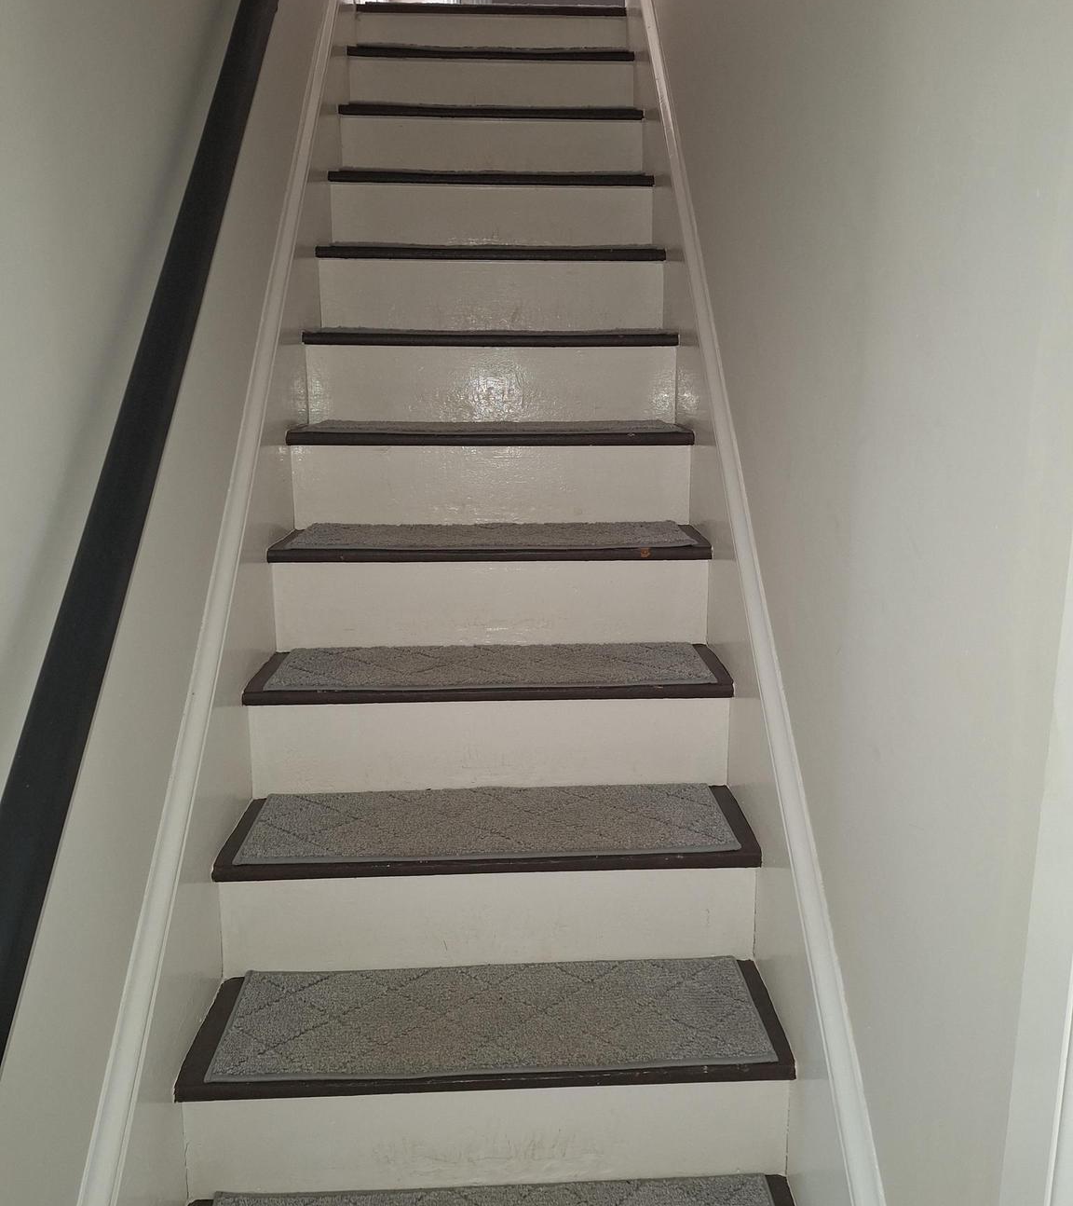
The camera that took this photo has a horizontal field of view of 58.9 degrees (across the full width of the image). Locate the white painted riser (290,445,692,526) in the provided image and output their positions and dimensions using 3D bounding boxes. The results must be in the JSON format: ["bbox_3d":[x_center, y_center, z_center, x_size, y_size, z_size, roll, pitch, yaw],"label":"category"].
[{"bbox_3d":[-0.089,-0.239,1.946,0.811,0.172,0.020,-1,13,-3],"label":"white painted riser"}]

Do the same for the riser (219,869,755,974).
[{"bbox_3d":[-0.070,0.488,1.483,0.825,0.174,0.020,-1,13,-2],"label":"riser"}]

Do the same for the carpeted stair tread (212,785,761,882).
[{"bbox_3d":[-0.072,0.359,1.514,0.811,0.037,0.231,-1,13,-3],"label":"carpeted stair tread"}]

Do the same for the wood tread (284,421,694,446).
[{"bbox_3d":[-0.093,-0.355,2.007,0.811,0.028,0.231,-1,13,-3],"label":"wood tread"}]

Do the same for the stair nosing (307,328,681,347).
[{"bbox_3d":[-0.096,-0.577,2.075,0.811,0.030,0.048,-1,13,-3],"label":"stair nosing"}]

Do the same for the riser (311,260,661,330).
[{"bbox_3d":[-0.105,-0.736,2.305,0.825,0.179,0.020,0,13,-2],"label":"riser"}]

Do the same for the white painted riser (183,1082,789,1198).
[{"bbox_3d":[-0.064,0.732,1.318,0.825,0.174,0.020,-1,13,-2],"label":"white painted riser"}]

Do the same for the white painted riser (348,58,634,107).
[{"bbox_3d":[-0.123,-1.458,2.740,0.811,0.178,0.020,-1,13,-3],"label":"white painted riser"}]

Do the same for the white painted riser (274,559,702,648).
[{"bbox_3d":[-0.082,0.001,1.785,0.811,0.171,0.020,-1,13,-3],"label":"white painted riser"}]

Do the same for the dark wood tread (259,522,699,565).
[{"bbox_3d":[-0.086,-0.115,1.847,0.811,0.028,0.231,-1,13,-3],"label":"dark wood tread"}]

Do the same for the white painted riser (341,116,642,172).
[{"bbox_3d":[-0.120,-1.236,2.631,0.825,0.182,0.020,0,13,-2],"label":"white painted riser"}]

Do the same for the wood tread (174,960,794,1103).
[{"bbox_3d":[-0.065,0.601,1.355,0.811,0.028,0.231,-1,13,-3],"label":"wood tread"}]

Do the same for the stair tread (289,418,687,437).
[{"bbox_3d":[-0.095,-0.379,2.038,0.761,0.010,0.237,0,13,-2],"label":"stair tread"}]

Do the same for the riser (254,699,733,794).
[{"bbox_3d":[-0.077,0.244,1.647,0.825,0.174,0.020,-1,13,-2],"label":"riser"}]

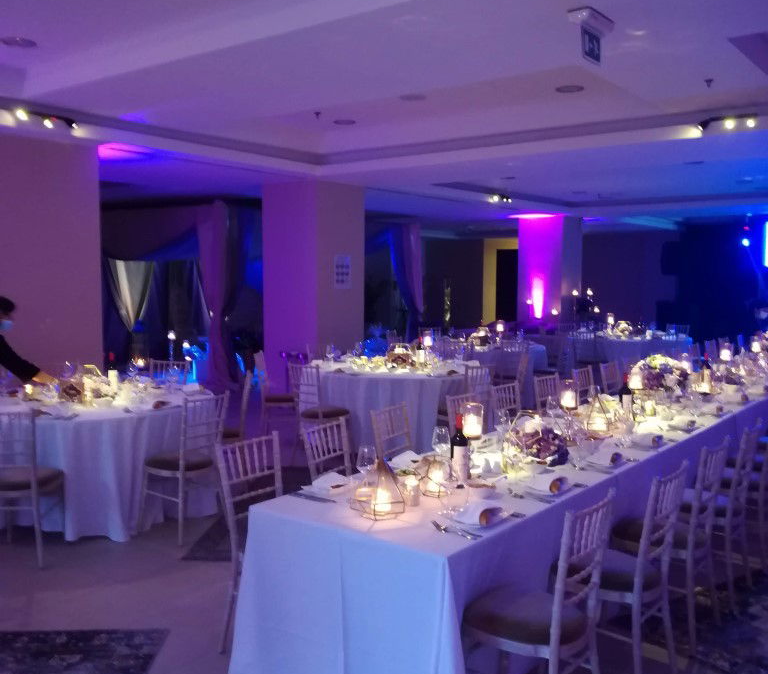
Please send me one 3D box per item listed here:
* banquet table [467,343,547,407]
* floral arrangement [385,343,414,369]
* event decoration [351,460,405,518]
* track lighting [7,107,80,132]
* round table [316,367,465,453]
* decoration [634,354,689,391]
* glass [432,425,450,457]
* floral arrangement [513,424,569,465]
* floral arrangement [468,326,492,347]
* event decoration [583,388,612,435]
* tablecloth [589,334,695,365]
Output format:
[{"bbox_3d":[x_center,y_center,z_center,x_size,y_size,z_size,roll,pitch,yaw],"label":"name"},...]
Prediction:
[{"bbox_3d":[1.230,0.498,10.277,1.780,0.760,1.780,1,5,0],"label":"banquet table"},{"bbox_3d":[0.162,0.180,7.538,0.260,0.240,0.250,0,5,1],"label":"floral arrangement"},{"bbox_3d":[-0.024,0.581,2.997,0.205,0.210,0.205,4,6,38],"label":"event decoration"},{"bbox_3d":[-2.954,-1.904,6.726,0.120,0.130,0.680,4,6,38],"label":"track lighting"},{"bbox_3d":[0.107,0.671,7.917,1.760,0.760,1.760,1,5,0],"label":"round table"},{"bbox_3d":[1.952,0.276,5.389,0.370,0.290,0.350,2,5,20],"label":"decoration"},{"bbox_3d":[0.270,0.514,3.612,0.083,0.200,0.083,0,5,4],"label":"glass"},{"bbox_3d":[0.768,0.506,3.772,0.270,0.190,0.240,1,5,12],"label":"floral arrangement"},{"bbox_3d":[1.233,-0.014,9.830,0.290,0.260,0.280,1,5,7],"label":"floral arrangement"},{"bbox_3d":[1.240,0.423,4.468,0.155,0.245,0.155,1,5,16],"label":"event decoration"},{"bbox_3d":[3.669,0.378,11.266,1.750,0.750,1.700,1,5,18],"label":"tablecloth"}]

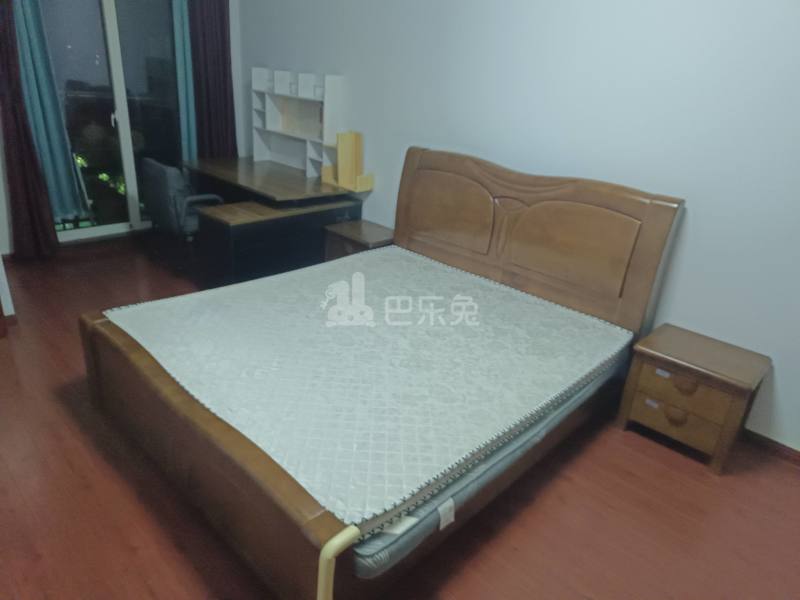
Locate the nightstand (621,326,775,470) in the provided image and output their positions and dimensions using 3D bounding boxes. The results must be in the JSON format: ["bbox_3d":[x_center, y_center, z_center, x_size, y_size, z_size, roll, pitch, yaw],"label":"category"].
[{"bbox_3d":[1.460,0.480,2.683,0.520,0.480,0.440,24,30,39],"label":"nightstand"}]

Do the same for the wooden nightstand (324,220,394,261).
[{"bbox_3d":[-0.276,-0.316,4.278,0.530,0.480,0.435,24,30,39],"label":"wooden nightstand"}]

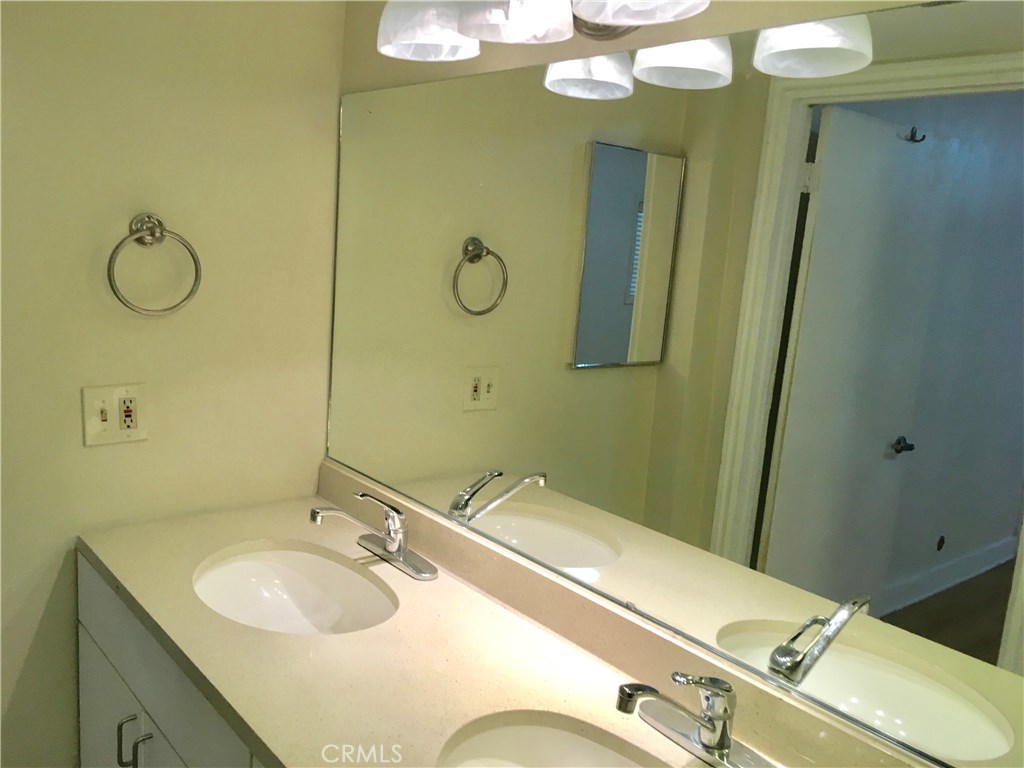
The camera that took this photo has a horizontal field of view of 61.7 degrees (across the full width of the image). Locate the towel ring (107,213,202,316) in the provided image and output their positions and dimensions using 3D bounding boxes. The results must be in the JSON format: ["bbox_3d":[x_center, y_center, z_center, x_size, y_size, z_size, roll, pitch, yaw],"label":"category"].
[{"bbox_3d":[-0.729,-0.241,1.745,0.182,0.208,0.063,-4,13,-40],"label":"towel ring"}]

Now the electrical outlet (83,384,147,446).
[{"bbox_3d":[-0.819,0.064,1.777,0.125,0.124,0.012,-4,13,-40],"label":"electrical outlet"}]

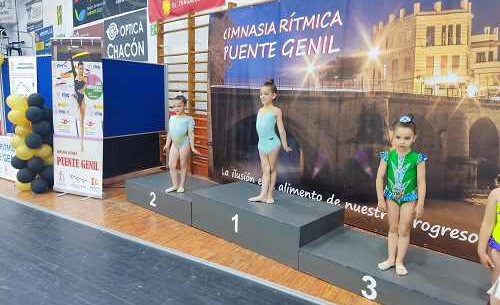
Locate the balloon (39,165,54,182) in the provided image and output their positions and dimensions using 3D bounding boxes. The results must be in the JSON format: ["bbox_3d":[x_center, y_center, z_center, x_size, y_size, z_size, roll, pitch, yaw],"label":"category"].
[{"bbox_3d":[-2.865,0.296,5.096,0.230,0.235,0.230,-2,9,-20],"label":"balloon"}]

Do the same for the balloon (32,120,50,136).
[{"bbox_3d":[-2.809,-0.334,4.877,0.230,0.235,0.230,-2,9,-20],"label":"balloon"}]

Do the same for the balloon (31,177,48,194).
[{"bbox_3d":[-2.834,0.455,4.860,0.205,0.215,0.220,-3,10,-30],"label":"balloon"}]

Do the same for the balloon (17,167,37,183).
[{"bbox_3d":[-2.961,0.309,4.790,0.215,0.205,0.220,-3,10,-32],"label":"balloon"}]

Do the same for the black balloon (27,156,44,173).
[{"bbox_3d":[-2.841,0.160,4.800,0.205,0.210,0.220,-3,10,-31],"label":"black balloon"}]

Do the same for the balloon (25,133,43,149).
[{"bbox_3d":[-2.838,-0.148,4.760,0.210,0.210,0.220,-3,10,-31],"label":"balloon"}]

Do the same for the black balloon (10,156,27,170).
[{"bbox_3d":[-3.092,0.137,4.850,0.210,0.200,0.220,-3,10,-33],"label":"black balloon"}]

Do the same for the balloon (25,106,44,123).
[{"bbox_3d":[-2.891,-0.508,4.851,0.230,0.235,0.230,-2,9,-20],"label":"balloon"}]

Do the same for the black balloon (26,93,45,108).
[{"bbox_3d":[-2.812,-0.678,4.760,0.200,0.210,0.220,-3,10,-30],"label":"black balloon"}]

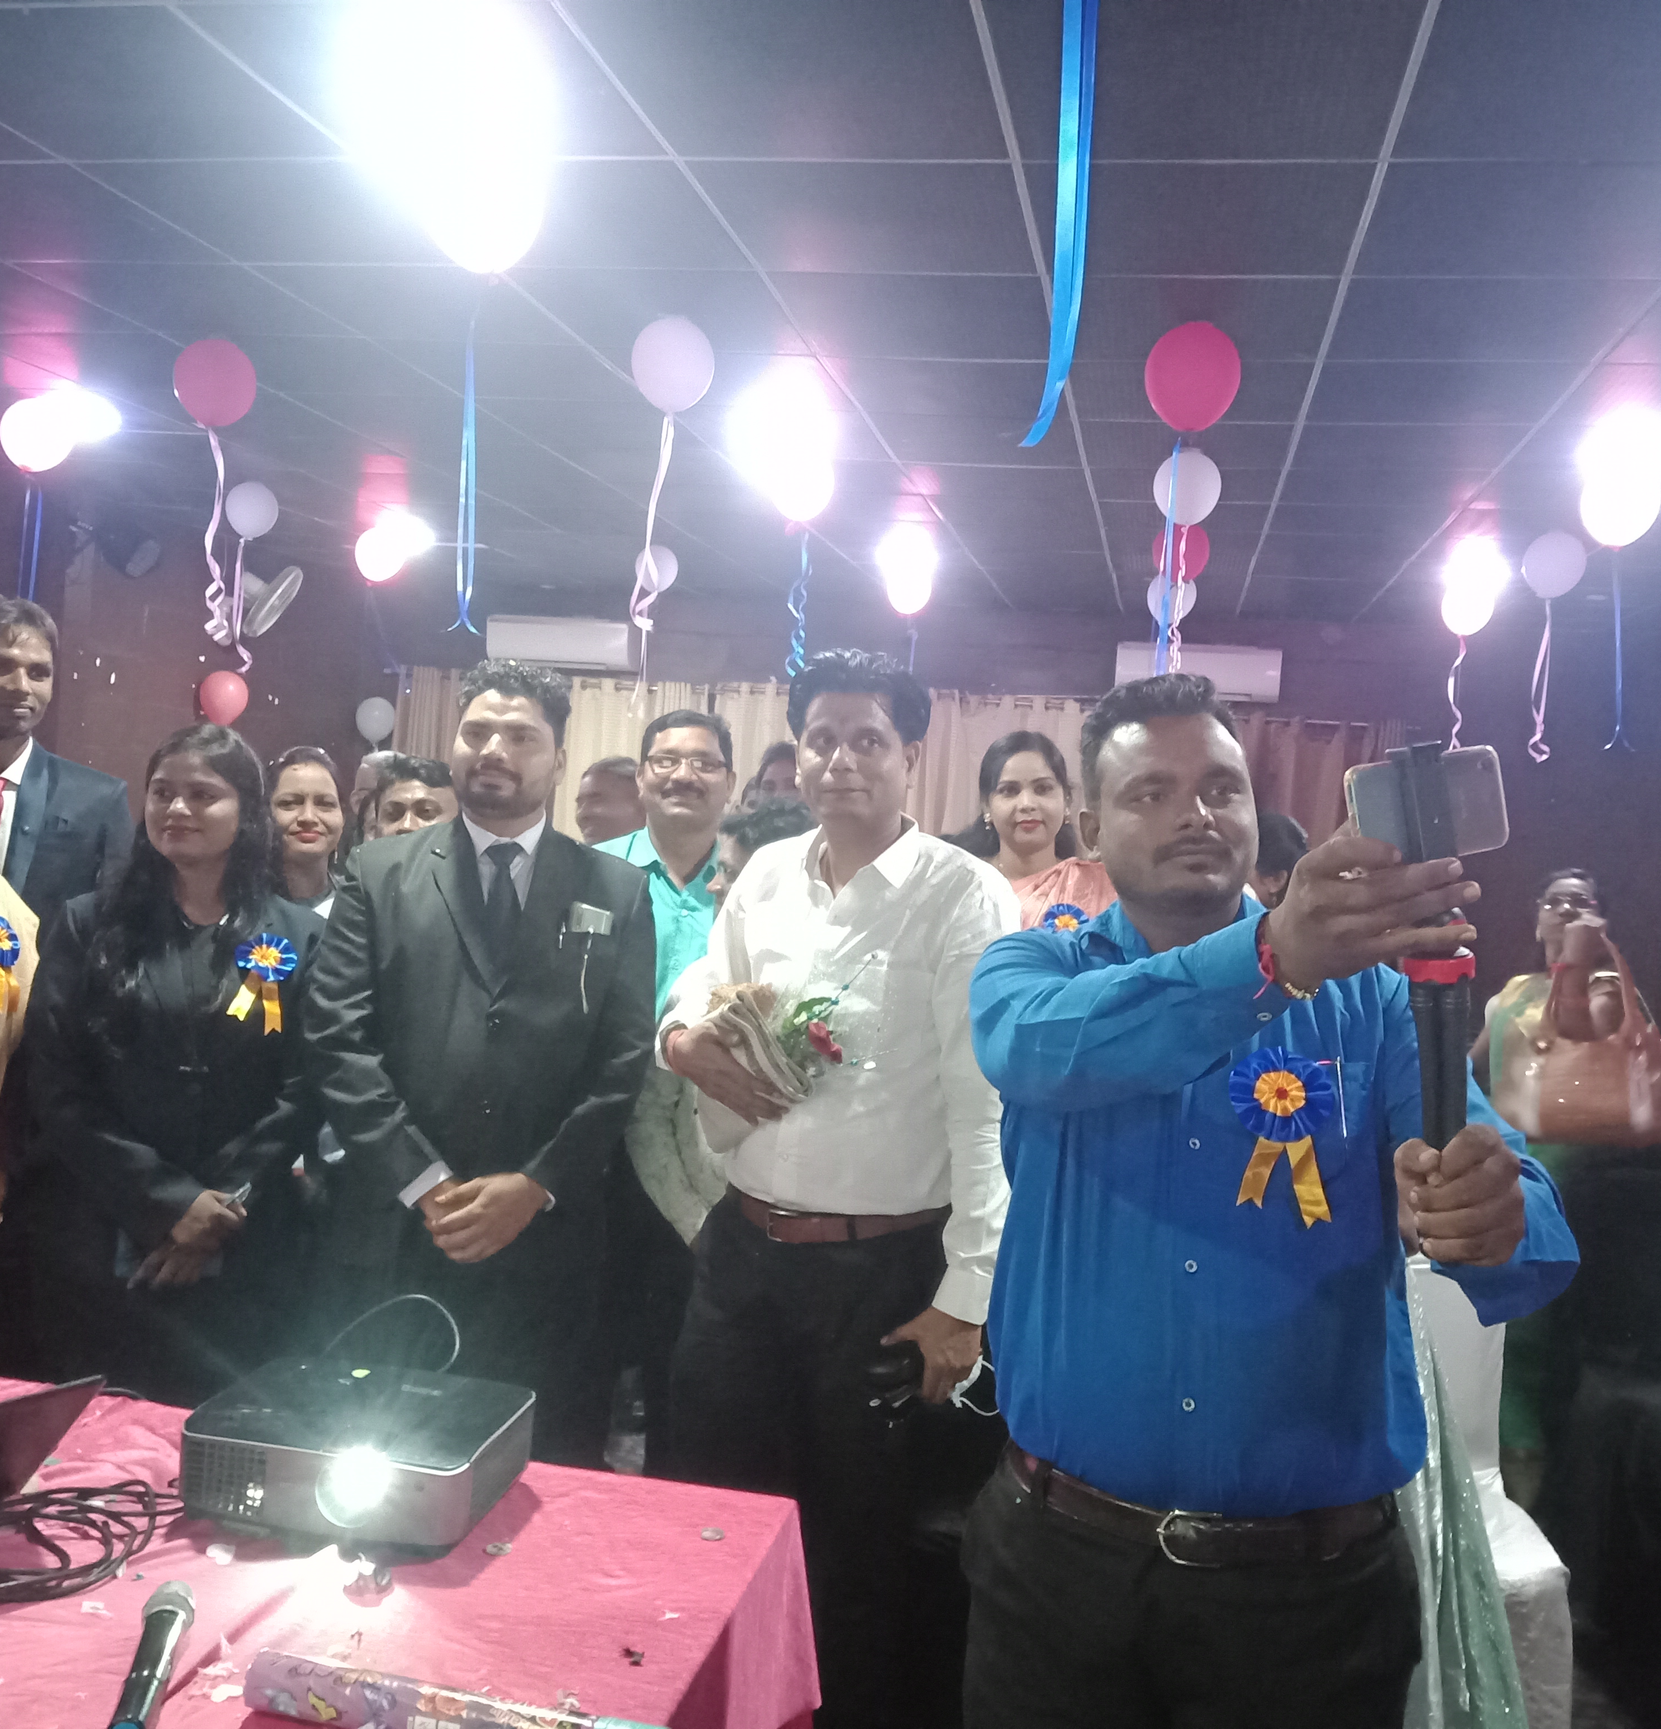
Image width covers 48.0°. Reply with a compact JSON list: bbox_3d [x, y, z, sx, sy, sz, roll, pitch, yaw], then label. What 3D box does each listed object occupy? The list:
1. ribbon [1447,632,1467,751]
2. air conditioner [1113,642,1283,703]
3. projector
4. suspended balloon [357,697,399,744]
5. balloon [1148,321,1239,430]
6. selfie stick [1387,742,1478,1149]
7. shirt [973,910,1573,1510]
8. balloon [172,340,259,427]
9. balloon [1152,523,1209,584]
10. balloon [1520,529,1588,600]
[{"bbox_3d":[2.772,-0.757,8.248,0.090,0.550,0.080,4,2,10],"label":"ribbon"},{"bbox_3d":[1.860,-0.971,9.442,0.840,0.280,0.220,4,2,10],"label":"air conditioner"},{"bbox_3d":[-0.511,0.643,2.044,0.305,0.102,0.250,6,2,7],"label":"projector"},{"bbox_3d":[-2.434,-0.777,10.000,0.222,0.251,0.222,4,2,10],"label":"suspended balloon"},{"bbox_3d":[0.773,-1.037,3.970,0.207,0.234,0.207,4,2,10],"label":"balloon"},{"bbox_3d":[0.449,0.084,1.390,0.066,0.350,0.066,-4,2,-24],"label":"selfie stick"},{"bbox_3d":[0.372,0.282,1.600,0.520,0.540,0.460,4,2,13],"label":"shirt"},{"bbox_3d":[-1.532,-1.196,4.646,0.213,0.230,0.213,4,2,10],"label":"balloon"},{"bbox_3d":[1.347,-1.202,7.172,0.225,0.250,0.225,4,2,10],"label":"balloon"},{"bbox_3d":[2.446,-1.016,6.300,0.225,0.237,0.225,4,2,10],"label":"balloon"}]

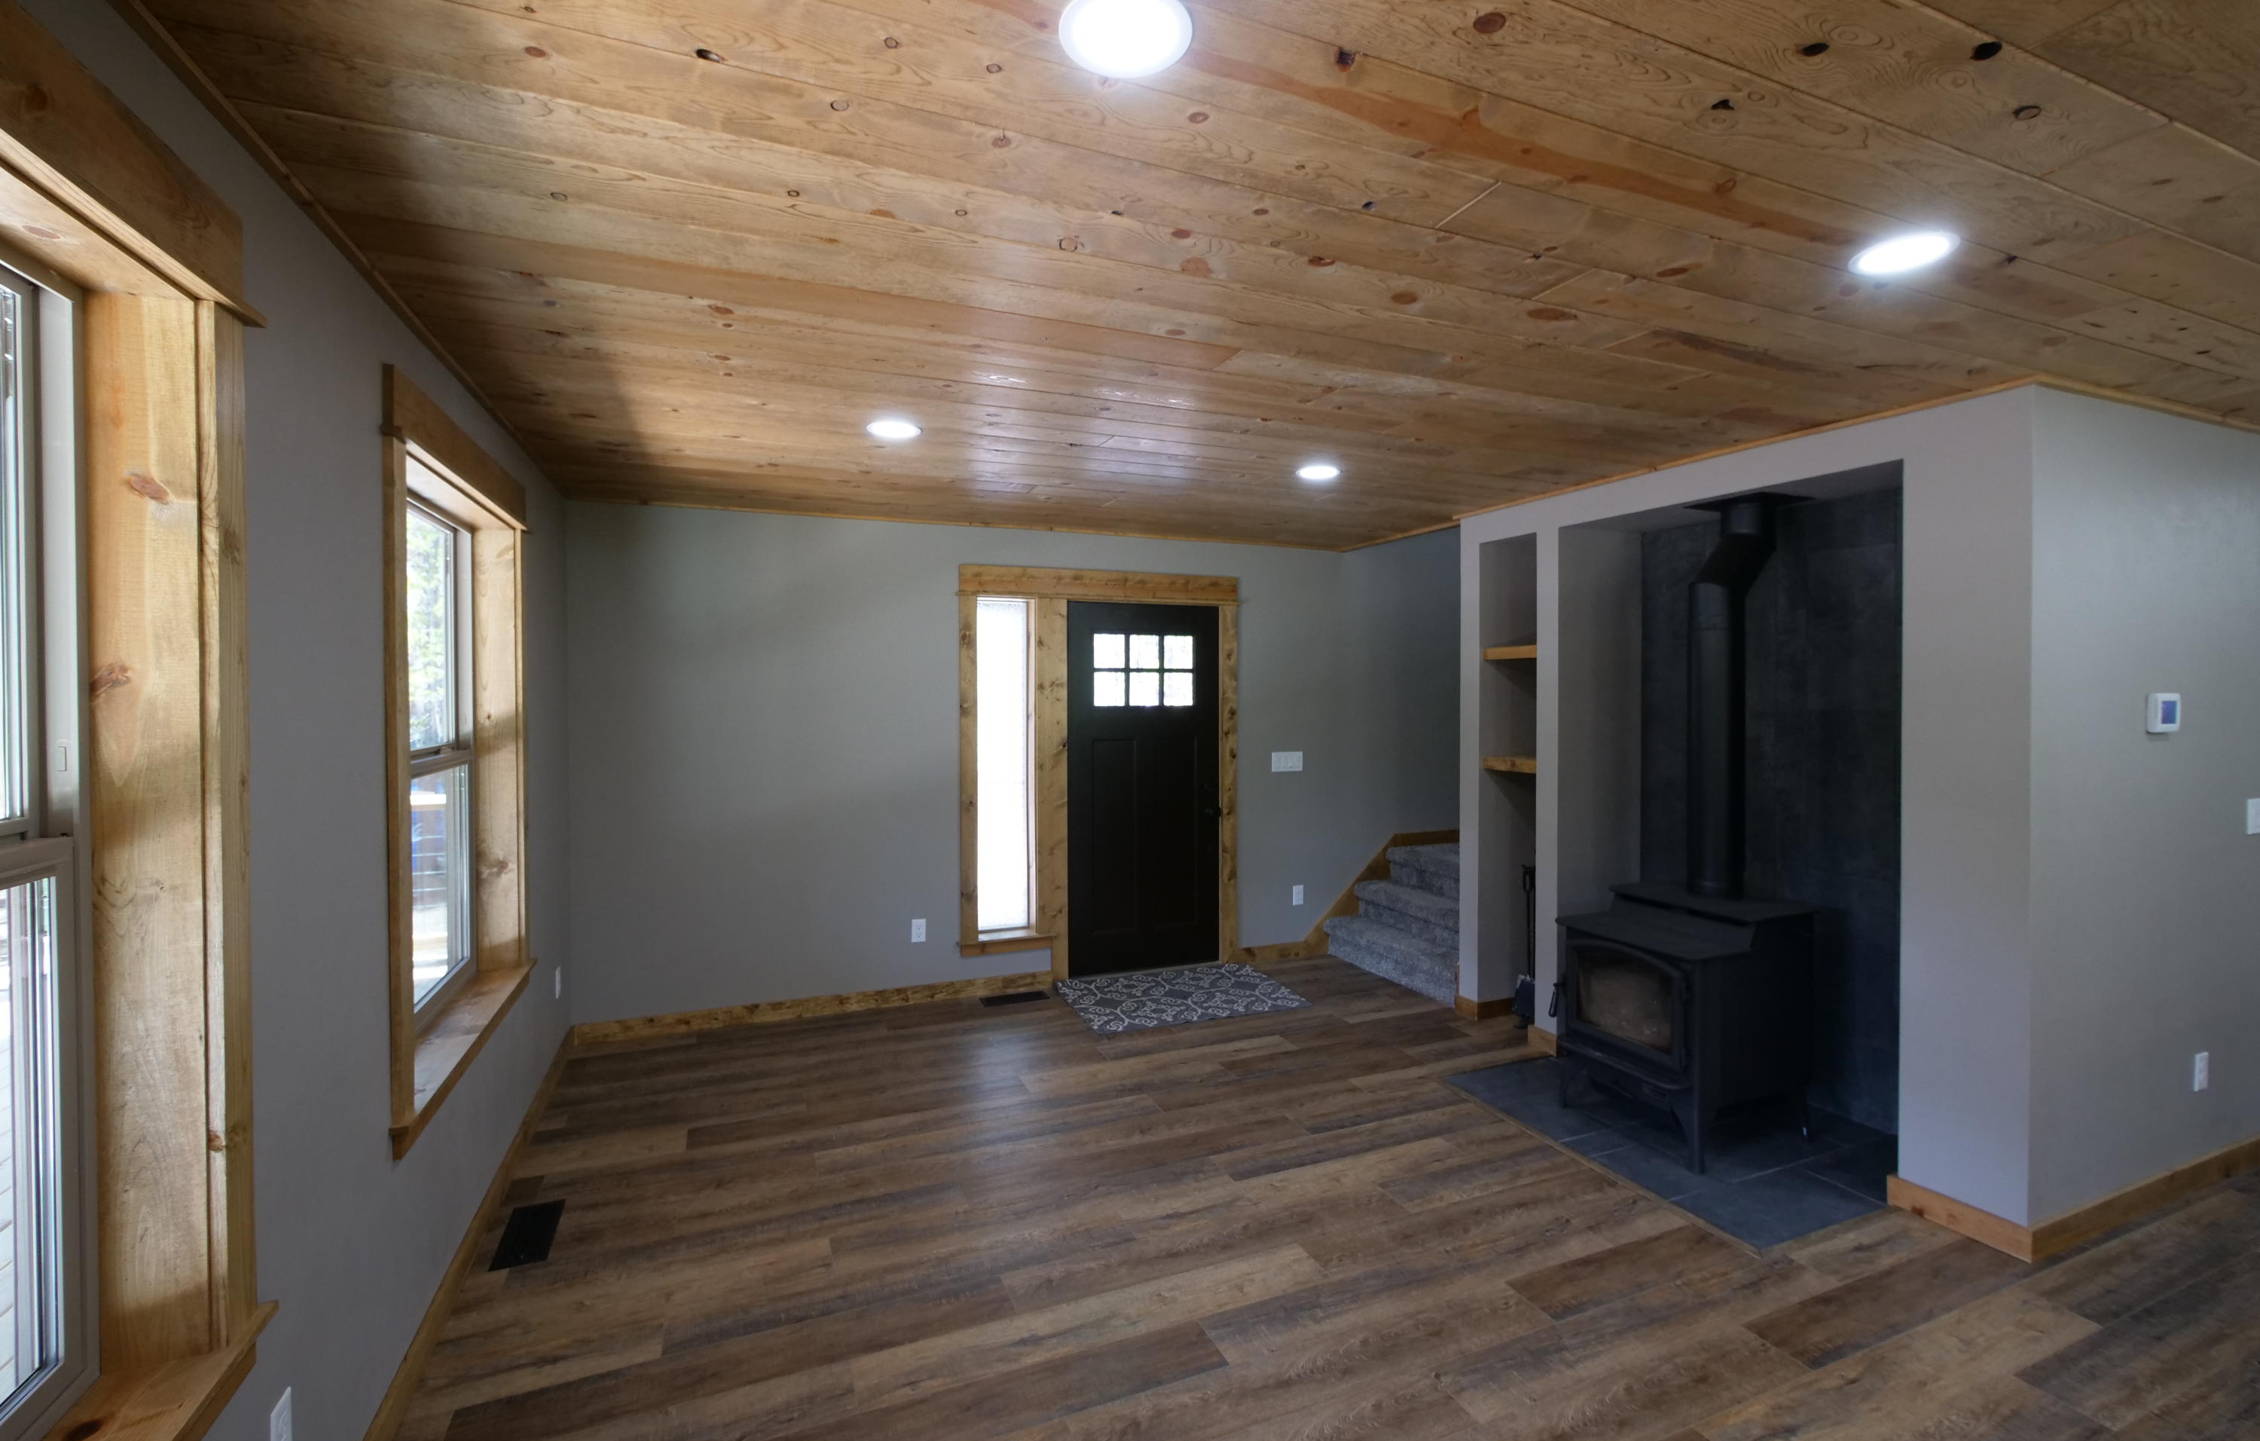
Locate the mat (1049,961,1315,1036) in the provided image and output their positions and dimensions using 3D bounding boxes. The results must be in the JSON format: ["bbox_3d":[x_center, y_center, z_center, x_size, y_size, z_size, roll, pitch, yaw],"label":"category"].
[{"bbox_3d":[0.261,1.413,4.741,1.070,0.012,0.770,-1,1,-23],"label":"mat"}]

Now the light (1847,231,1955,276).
[{"bbox_3d":[1.567,-0.945,1.851,0.180,0.020,0.180,-1,1,-23],"label":"light"}]

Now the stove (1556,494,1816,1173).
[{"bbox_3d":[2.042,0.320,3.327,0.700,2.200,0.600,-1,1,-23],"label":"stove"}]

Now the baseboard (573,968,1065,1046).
[{"bbox_3d":[-1.436,1.384,4.457,2.160,0.090,0.018,-1,1,-23],"label":"baseboard"}]

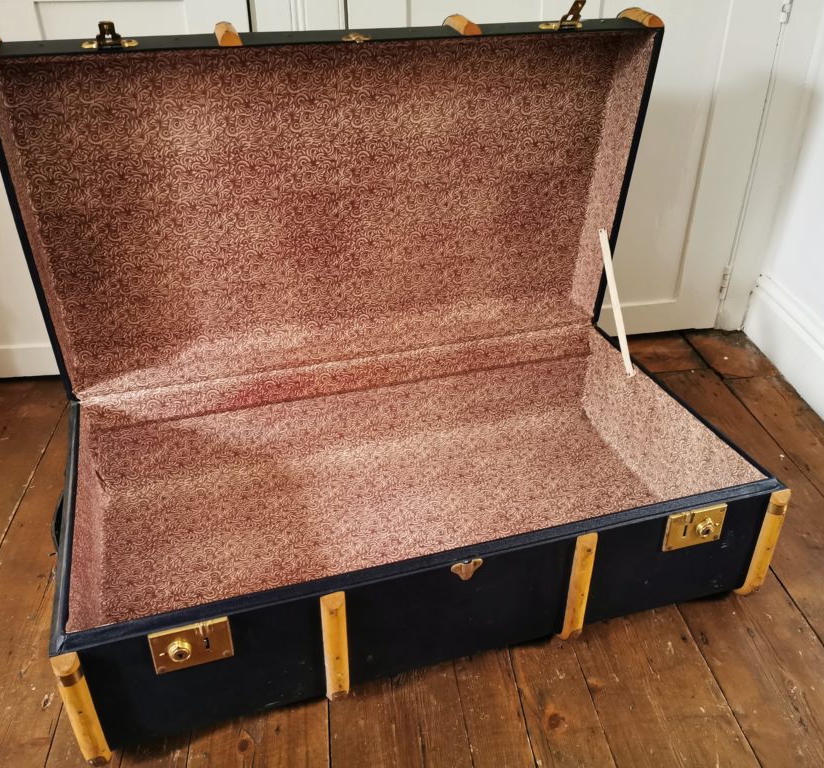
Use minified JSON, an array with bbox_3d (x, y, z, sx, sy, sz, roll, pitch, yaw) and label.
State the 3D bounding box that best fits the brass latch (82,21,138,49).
[{"bbox_3d":[-0.360,-0.416,0.949,0.066,0.034,0.045,-9,40,-15],"label":"brass latch"}]

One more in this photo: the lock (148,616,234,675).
[{"bbox_3d":[-0.235,0.286,0.857,0.083,0.059,0.015,-9,32,-15],"label":"lock"}]

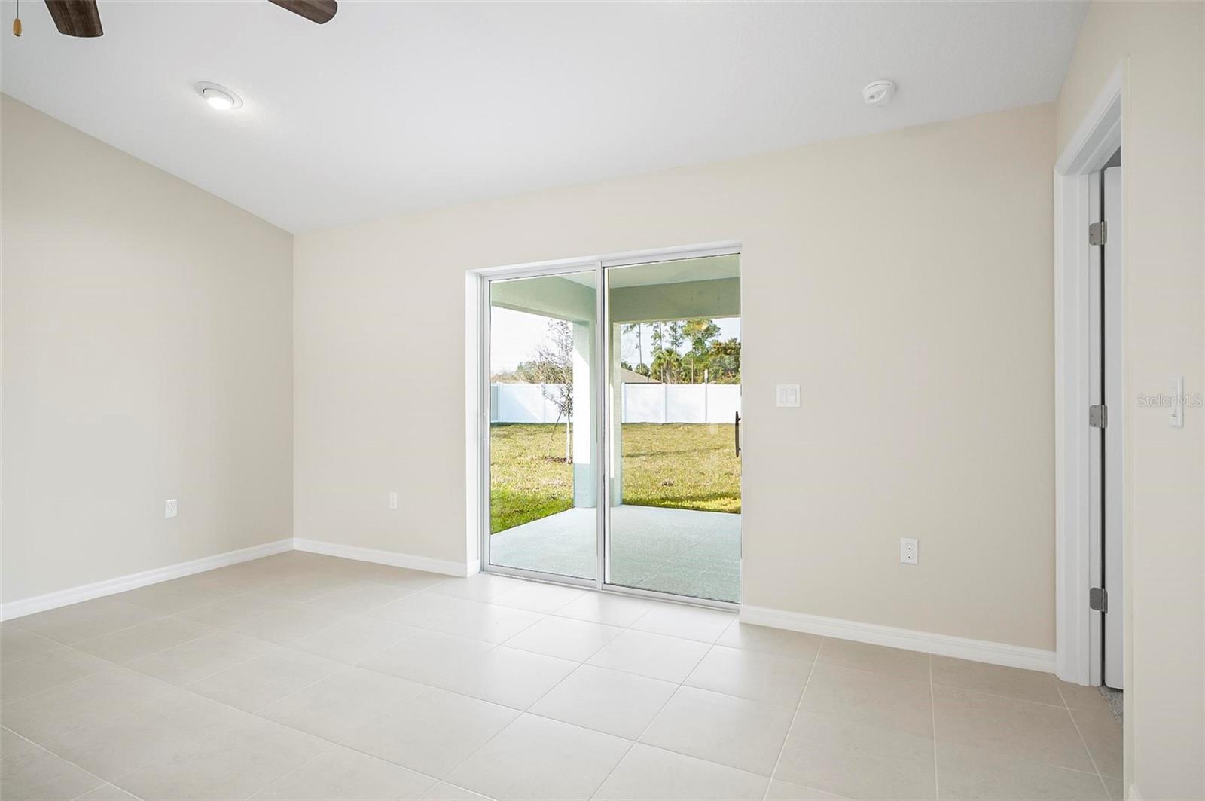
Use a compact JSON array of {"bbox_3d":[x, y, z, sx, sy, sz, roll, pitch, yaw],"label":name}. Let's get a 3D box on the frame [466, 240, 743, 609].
[{"bbox_3d":[0.007,0.156,3.715,1.800,2.000,0.110,0,0,27],"label":"frame"}]

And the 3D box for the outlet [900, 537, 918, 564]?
[{"bbox_3d":[1.421,0.697,2.783,0.070,0.114,0.010,0,0,27],"label":"outlet"}]

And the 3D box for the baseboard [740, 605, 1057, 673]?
[{"bbox_3d":[1.317,1.106,2.836,1.330,0.093,0.016,0,0,27],"label":"baseboard"}]

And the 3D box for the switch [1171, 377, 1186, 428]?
[{"bbox_3d":[1.336,0.002,1.396,0.012,0.116,0.070,0,0,27],"label":"switch"}]

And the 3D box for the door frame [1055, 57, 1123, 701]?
[{"bbox_3d":[1.747,0.095,2.075,0.140,2.115,0.955,0,0,27],"label":"door frame"}]

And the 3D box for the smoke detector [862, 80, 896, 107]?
[{"bbox_3d":[1.174,-1.300,2.548,0.132,0.045,0.132,0,-11,27],"label":"smoke detector"}]

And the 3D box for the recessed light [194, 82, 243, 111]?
[{"bbox_3d":[-1.930,-1.520,3.030,0.205,0.030,0.205,0,-11,27],"label":"recessed light"}]

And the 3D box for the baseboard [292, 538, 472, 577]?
[{"bbox_3d":[-1.642,1.118,4.329,1.715,0.093,0.016,0,0,27],"label":"baseboard"}]

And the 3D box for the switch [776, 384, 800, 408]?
[{"bbox_3d":[0.935,-0.022,3.027,0.115,0.116,0.012,0,0,27],"label":"switch"}]

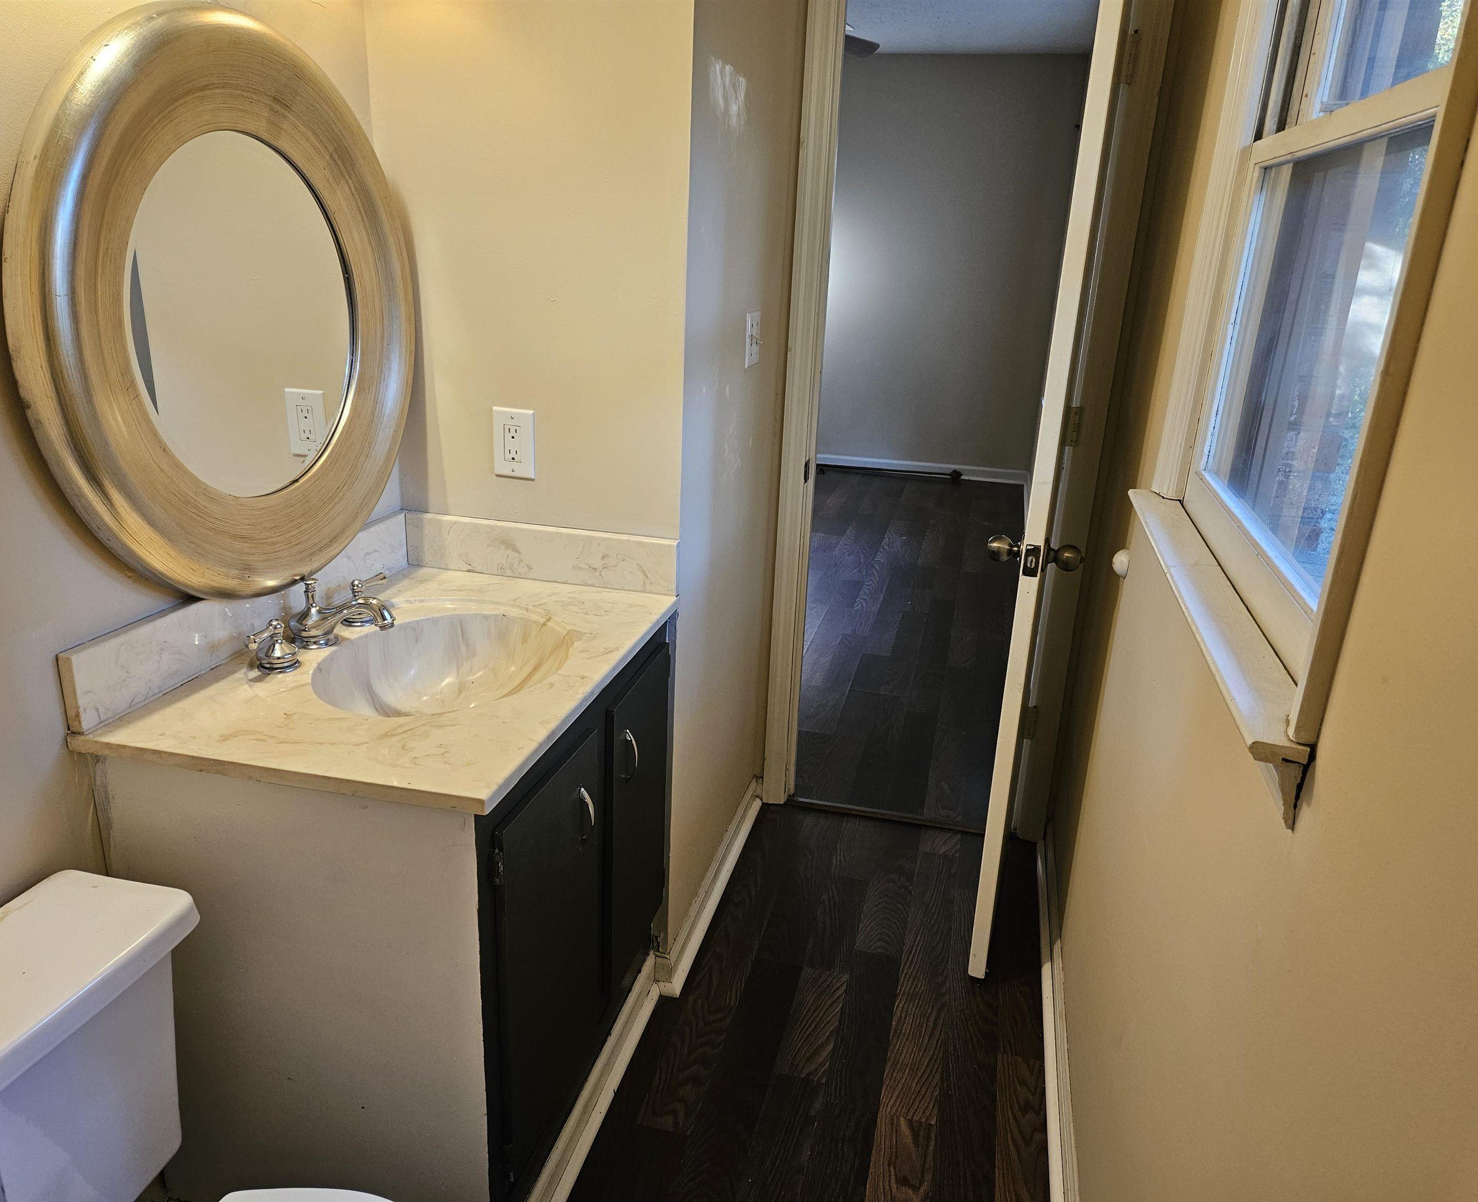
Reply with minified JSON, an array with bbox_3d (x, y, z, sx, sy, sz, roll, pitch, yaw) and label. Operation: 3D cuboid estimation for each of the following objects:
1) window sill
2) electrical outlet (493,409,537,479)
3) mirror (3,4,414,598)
[{"bbox_3d":[0.547,0.005,1.282,0.064,0.073,0.939,7,19,12],"label":"window sill"},{"bbox_3d":[-0.407,-0.283,1.924,0.079,0.127,0.009,7,19,12],"label":"electrical outlet"},{"bbox_3d":[-0.682,-0.401,1.523,0.050,0.795,0.795,7,19,12],"label":"mirror"}]

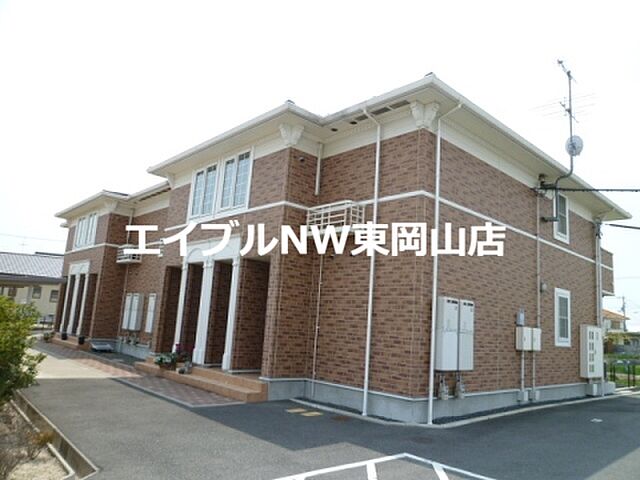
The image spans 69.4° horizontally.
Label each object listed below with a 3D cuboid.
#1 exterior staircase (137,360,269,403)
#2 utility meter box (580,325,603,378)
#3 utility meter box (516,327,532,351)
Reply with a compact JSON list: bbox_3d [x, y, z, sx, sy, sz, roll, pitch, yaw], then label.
[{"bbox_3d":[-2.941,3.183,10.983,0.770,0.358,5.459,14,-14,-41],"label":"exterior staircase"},{"bbox_3d":[7.584,3.119,12.898,1.100,1.375,0.195,13,-13,-41],"label":"utility meter box"},{"bbox_3d":[4.535,2.195,10.235,0.470,0.487,0.145,13,-13,-41],"label":"utility meter box"}]

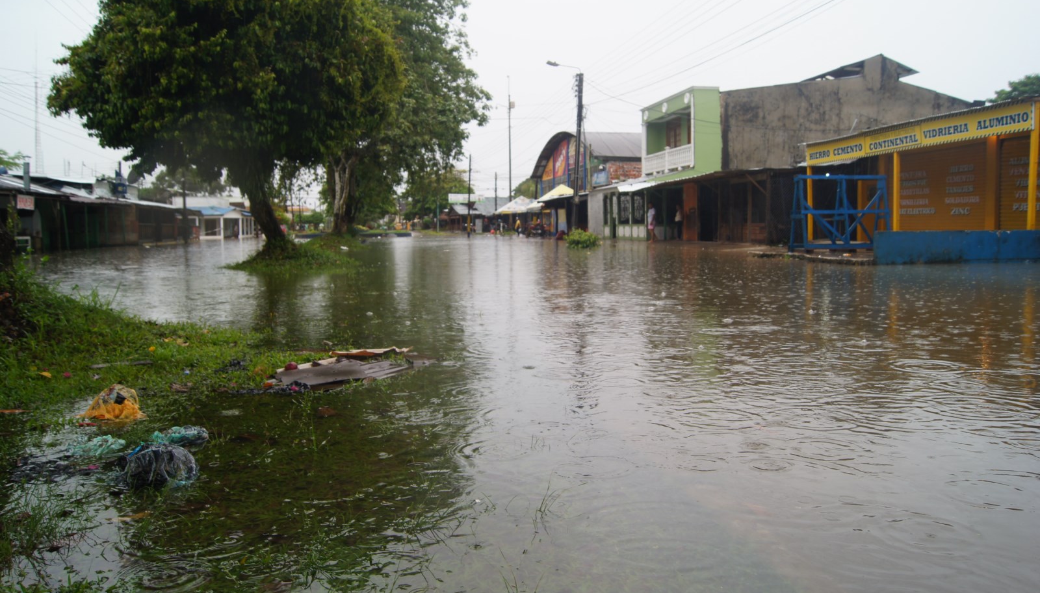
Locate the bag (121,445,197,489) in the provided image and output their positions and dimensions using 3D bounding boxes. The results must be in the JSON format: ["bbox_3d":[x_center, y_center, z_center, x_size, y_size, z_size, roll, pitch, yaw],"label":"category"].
[{"bbox_3d":[-0.890,0.404,1.917,0.172,0.085,0.150,-3,5,-25],"label":"bag"}]

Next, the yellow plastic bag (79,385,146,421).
[{"bbox_3d":[-1.362,0.345,2.595,0.205,0.100,0.180,-3,6,-28],"label":"yellow plastic bag"}]

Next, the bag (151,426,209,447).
[{"bbox_3d":[-0.993,0.395,2.265,0.172,0.045,0.120,-3,5,-24],"label":"bag"}]

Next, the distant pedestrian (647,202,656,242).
[{"bbox_3d":[5.260,-2.944,31.133,0.360,1.580,0.420,-3,5,-20],"label":"distant pedestrian"}]

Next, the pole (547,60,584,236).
[{"bbox_3d":[1.669,-5.432,29.703,1.350,6.950,0.330,-2,5,-11],"label":"pole"}]

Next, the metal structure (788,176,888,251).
[{"bbox_3d":[6.293,-1.635,15.336,1.770,1.490,0.680,-1,5,-6],"label":"metal structure"}]

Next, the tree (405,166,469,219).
[{"bbox_3d":[-10.440,-12.251,99.646,8.200,8.300,7.800,-1,5,0],"label":"tree"}]

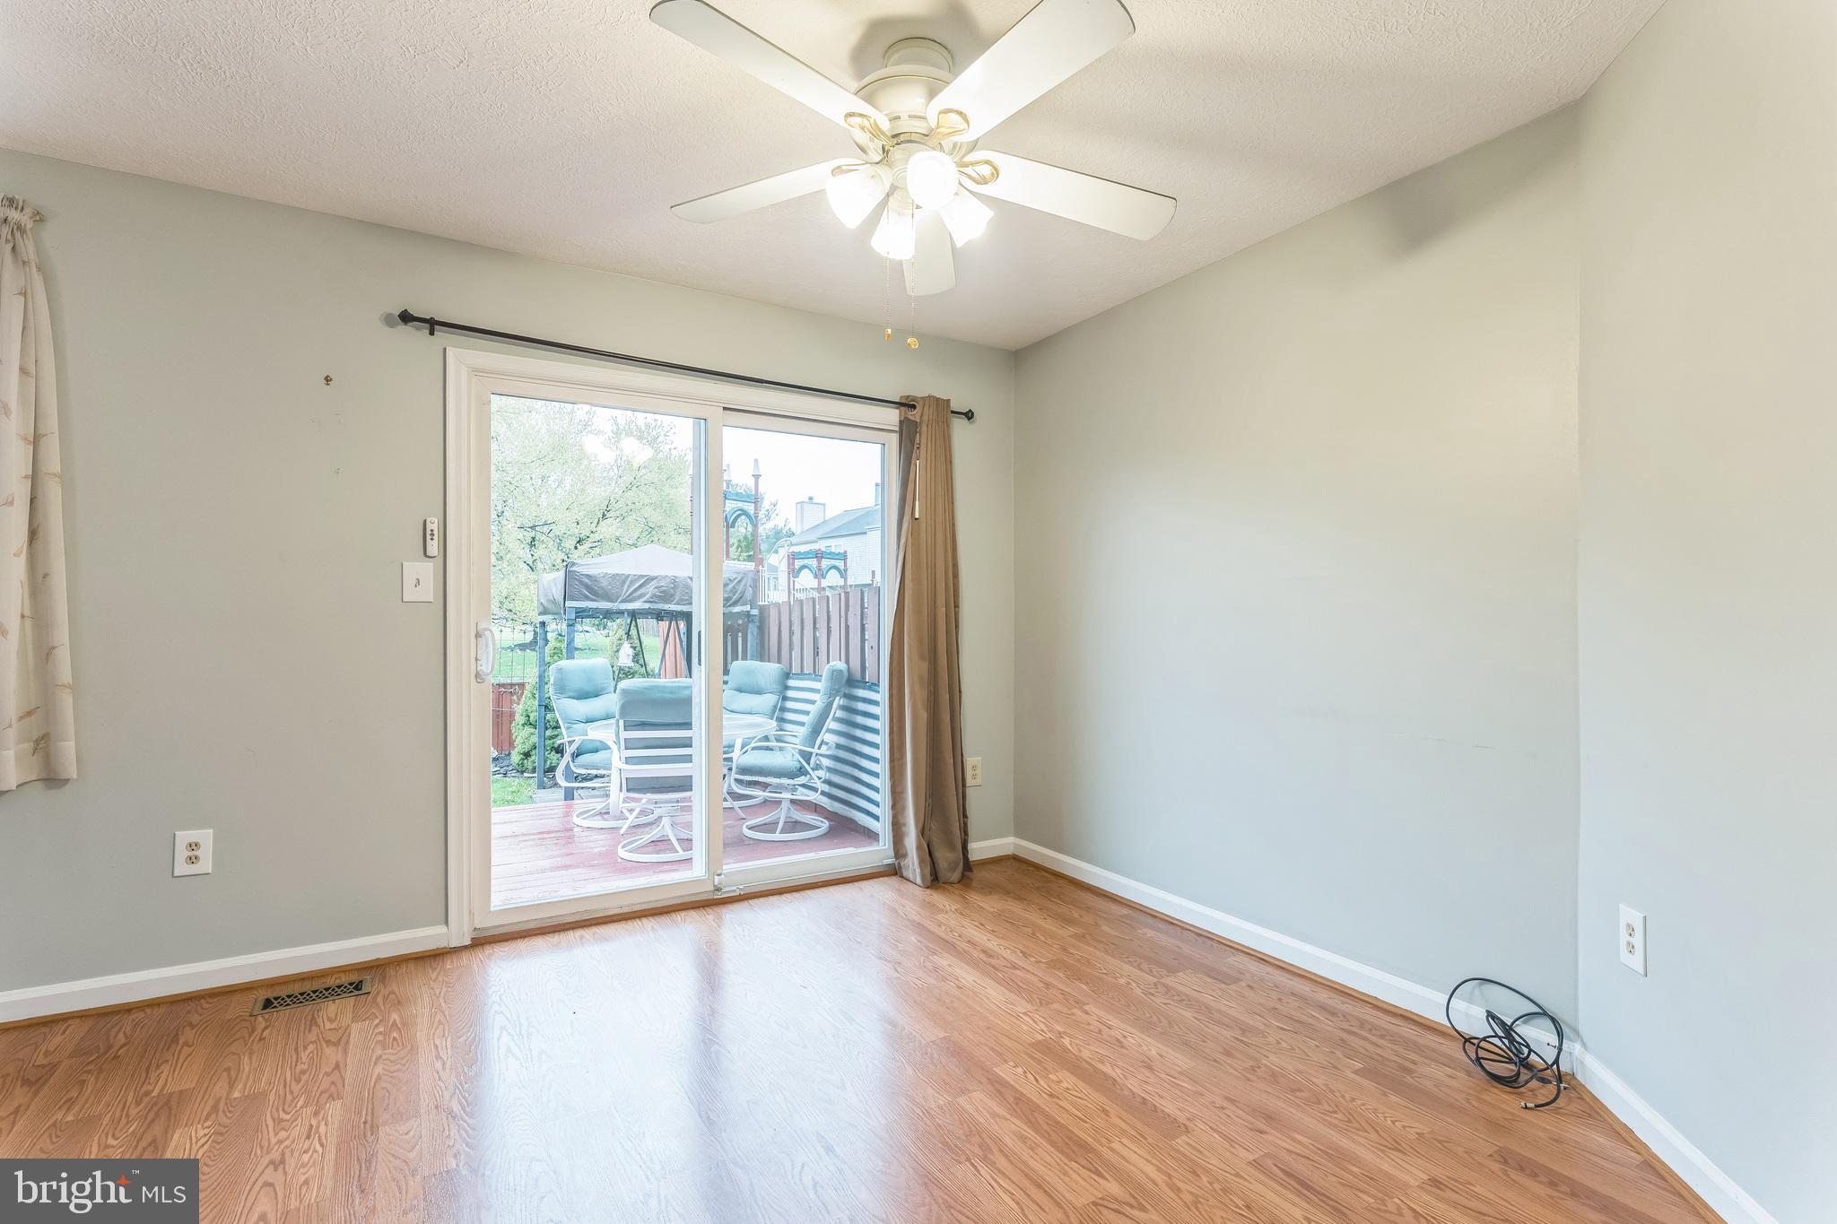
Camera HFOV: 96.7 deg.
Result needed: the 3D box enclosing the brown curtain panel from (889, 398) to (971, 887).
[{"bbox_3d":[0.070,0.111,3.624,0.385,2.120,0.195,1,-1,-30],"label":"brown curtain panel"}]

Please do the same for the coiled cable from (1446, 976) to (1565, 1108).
[{"bbox_3d":[1.457,1.071,2.066,0.220,0.175,0.280,1,-1,-31],"label":"coiled cable"}]

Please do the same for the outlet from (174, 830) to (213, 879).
[{"bbox_3d":[-2.186,0.729,2.462,0.087,0.132,0.008,1,-1,-30],"label":"outlet"}]

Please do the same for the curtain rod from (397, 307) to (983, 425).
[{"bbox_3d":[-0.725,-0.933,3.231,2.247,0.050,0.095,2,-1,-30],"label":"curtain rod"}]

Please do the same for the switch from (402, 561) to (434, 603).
[{"bbox_3d":[-1.685,-0.100,2.750,0.087,0.132,0.014,1,-1,-30],"label":"switch"}]

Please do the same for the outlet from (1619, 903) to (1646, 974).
[{"bbox_3d":[1.591,0.731,1.824,0.008,0.132,0.087,0,-1,13],"label":"outlet"}]

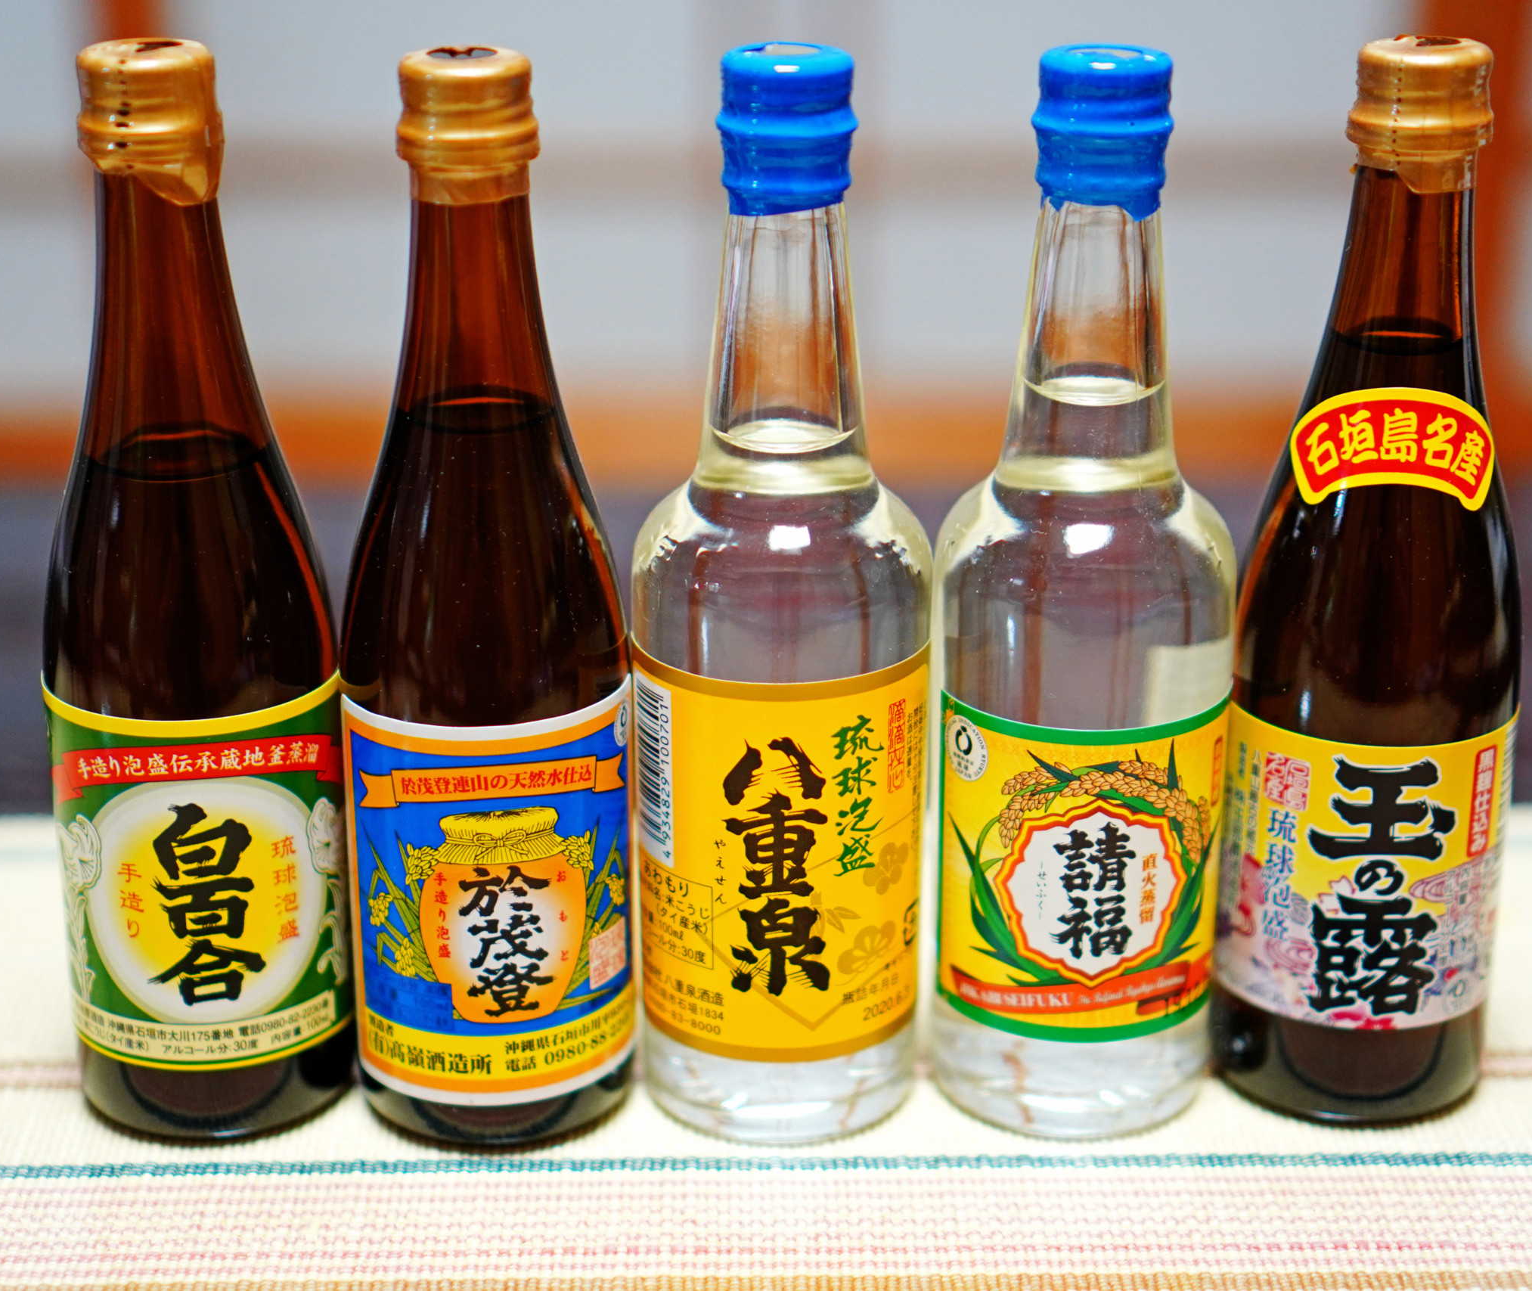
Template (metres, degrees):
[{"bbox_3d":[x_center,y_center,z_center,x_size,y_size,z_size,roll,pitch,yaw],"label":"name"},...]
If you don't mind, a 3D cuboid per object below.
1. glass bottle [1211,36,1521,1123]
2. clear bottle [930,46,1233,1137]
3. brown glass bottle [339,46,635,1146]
[{"bbox_3d":[0.096,-0.009,0.433,0.044,0.165,0.044,5,20,12],"label":"glass bottle"},{"bbox_3d":[0.049,-0.008,0.429,0.046,0.165,0.046,2,20,6],"label":"clear bottle"},{"bbox_3d":[-0.043,-0.007,0.426,0.045,0.165,0.045,-2,20,-6],"label":"brown glass bottle"}]

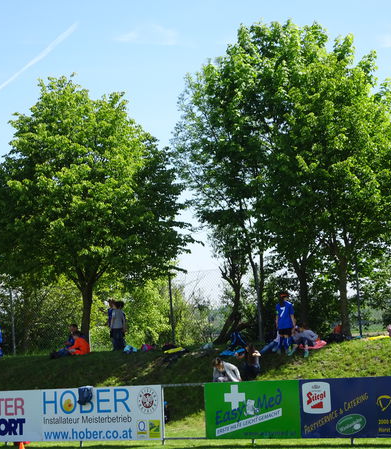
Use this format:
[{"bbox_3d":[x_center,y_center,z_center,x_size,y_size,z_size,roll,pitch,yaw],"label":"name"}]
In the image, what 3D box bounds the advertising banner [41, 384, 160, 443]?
[{"bbox_3d":[-1.814,3.613,26.319,3.000,1.000,0.040,-7,-8,36],"label":"advertising banner"}]

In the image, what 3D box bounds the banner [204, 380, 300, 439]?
[{"bbox_3d":[0.990,3.282,24.401,2.030,1.000,0.040,-7,-7,36],"label":"banner"}]

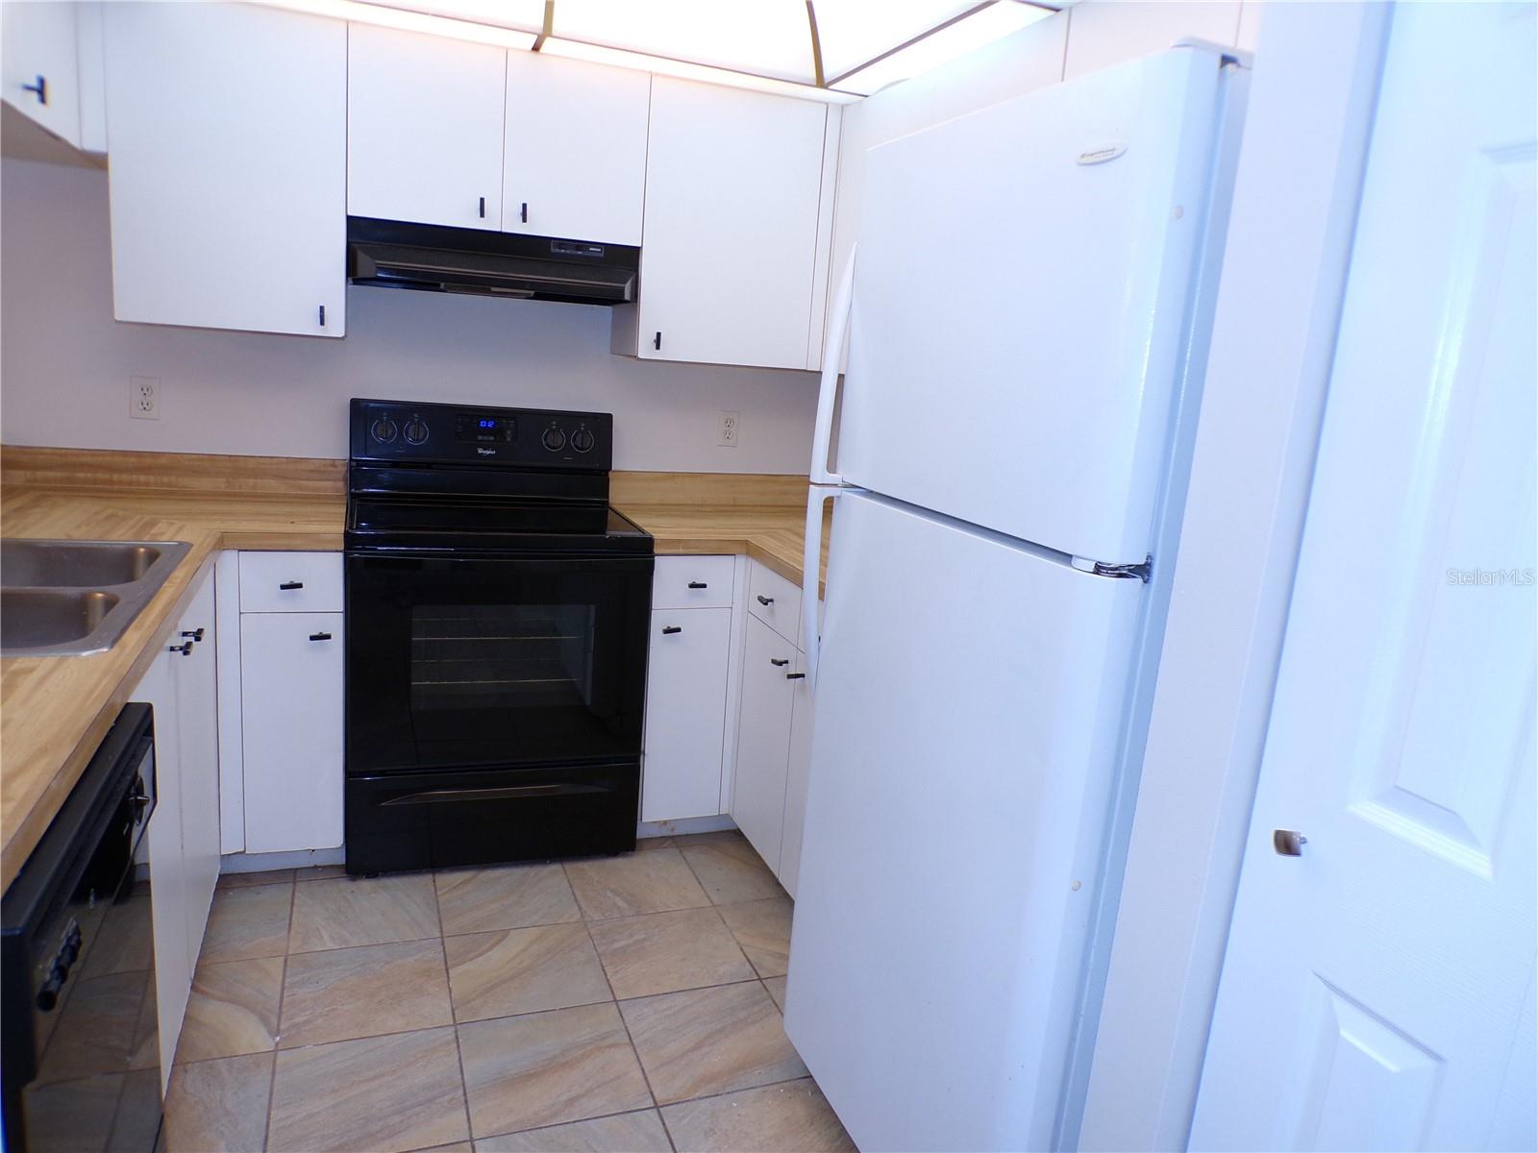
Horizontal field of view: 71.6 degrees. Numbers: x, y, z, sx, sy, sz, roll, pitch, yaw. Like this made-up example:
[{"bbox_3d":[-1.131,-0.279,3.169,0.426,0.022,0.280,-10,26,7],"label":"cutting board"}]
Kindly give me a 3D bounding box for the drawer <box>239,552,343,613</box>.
[{"bbox_3d":[-1.221,-0.027,2.768,0.233,0.149,0.420,0,12,-20],"label":"drawer"}]

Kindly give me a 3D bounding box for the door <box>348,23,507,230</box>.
[{"bbox_3d":[-0.868,-1.136,2.715,0.379,0.452,0.040,0,12,-20],"label":"door"}]

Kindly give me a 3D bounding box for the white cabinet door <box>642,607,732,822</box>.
[{"bbox_3d":[-0.231,0.391,2.998,0.224,0.622,0.040,0,13,-21],"label":"white cabinet door"}]

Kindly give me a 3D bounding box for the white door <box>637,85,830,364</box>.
[{"bbox_3d":[-0.102,-0.986,3.035,0.520,0.756,0.040,0,12,-20],"label":"white door"}]

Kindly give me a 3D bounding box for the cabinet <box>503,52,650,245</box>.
[{"bbox_3d":[-0.512,-1.135,2.848,0.381,0.452,0.040,0,12,-20],"label":"cabinet"}]

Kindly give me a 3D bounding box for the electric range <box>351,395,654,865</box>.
[{"bbox_3d":[-0.787,0.141,3.031,0.758,1.200,0.668,0,12,-20],"label":"electric range"}]

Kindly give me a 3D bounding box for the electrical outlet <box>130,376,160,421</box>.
[{"bbox_3d":[-1.705,-0.486,2.915,0.070,0.113,0.010,0,12,-20],"label":"electrical outlet"}]

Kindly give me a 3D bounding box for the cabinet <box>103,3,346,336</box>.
[{"bbox_3d":[-1.359,-1.024,2.743,0.520,0.756,0.338,0,12,-20],"label":"cabinet"}]

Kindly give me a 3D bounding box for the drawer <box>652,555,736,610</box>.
[{"bbox_3d":[-0.272,-0.025,3.121,0.229,0.149,0.420,0,12,-20],"label":"drawer"}]

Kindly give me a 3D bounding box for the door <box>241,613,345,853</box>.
[{"bbox_3d":[-1.172,0.391,2.635,0.225,0.622,0.040,0,13,-21],"label":"door"}]

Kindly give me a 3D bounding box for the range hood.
[{"bbox_3d":[-0.751,-0.860,2.939,0.757,0.157,0.460,0,12,-20],"label":"range hood"}]

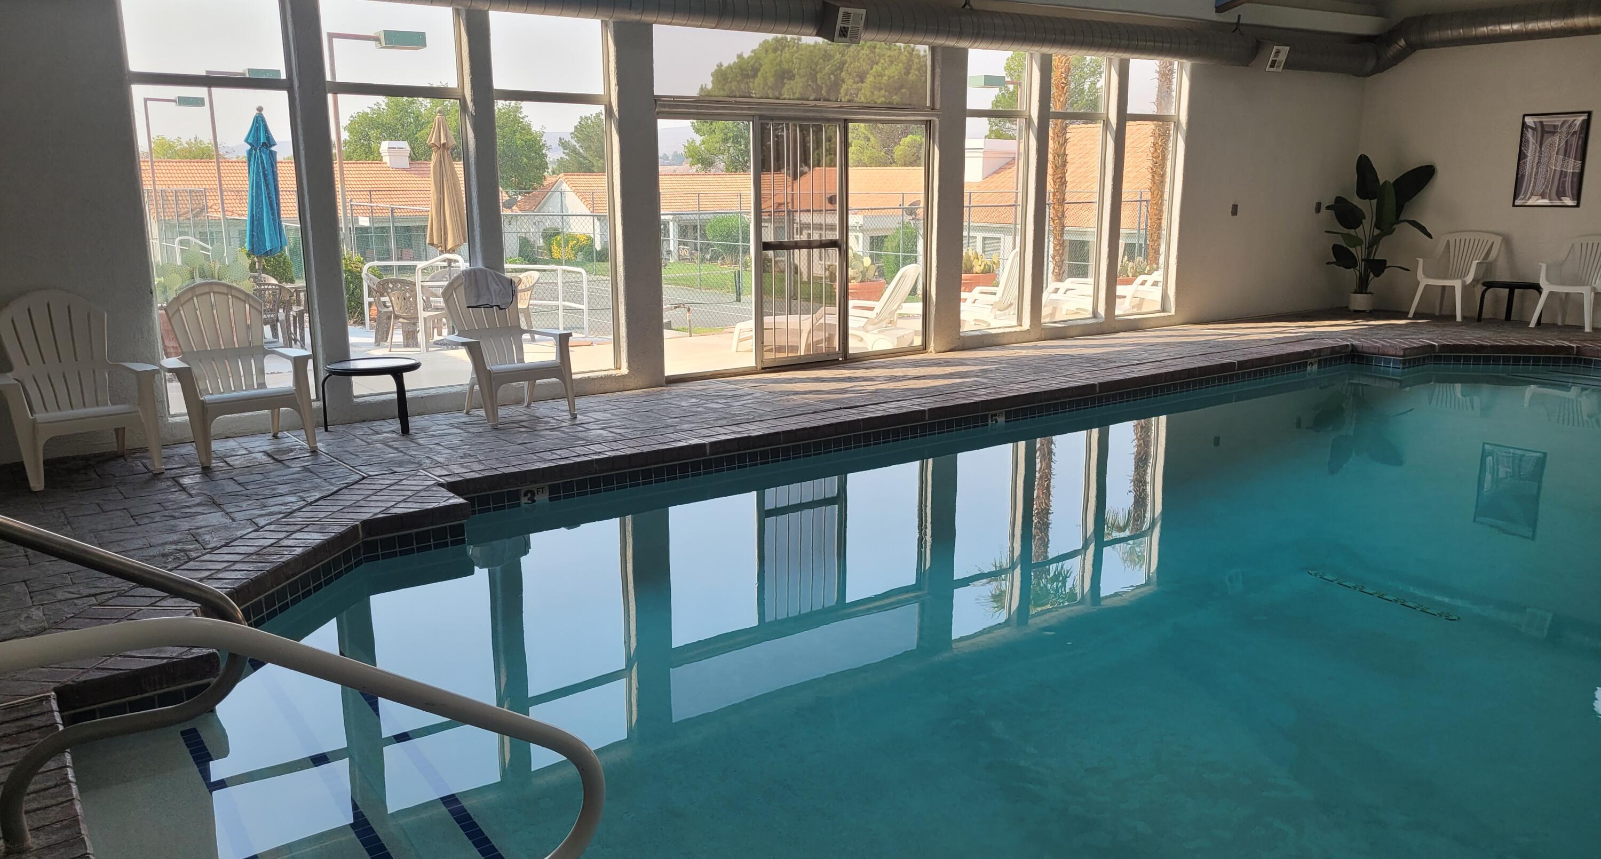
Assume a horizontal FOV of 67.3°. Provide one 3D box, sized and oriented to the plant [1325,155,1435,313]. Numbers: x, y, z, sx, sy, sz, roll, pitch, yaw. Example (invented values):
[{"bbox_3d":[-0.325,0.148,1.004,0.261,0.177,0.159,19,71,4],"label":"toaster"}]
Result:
[{"bbox_3d":[6.434,-2.181,13.447,0.699,1.733,0.942,-9,15,-35],"label":"plant"}]

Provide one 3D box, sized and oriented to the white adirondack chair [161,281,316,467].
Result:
[{"bbox_3d":[-3.194,-0.347,6.787,0.750,0.930,0.780,-10,15,-37],"label":"white adirondack chair"}]

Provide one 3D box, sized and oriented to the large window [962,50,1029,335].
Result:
[{"bbox_3d":[1.696,-2.107,10.647,0.838,2.431,0.110,-9,15,-35],"label":"large window"}]

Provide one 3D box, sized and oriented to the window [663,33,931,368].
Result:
[{"bbox_3d":[-0.002,-1.780,9.450,2.627,2.559,0.130,-9,15,-35],"label":"window"}]

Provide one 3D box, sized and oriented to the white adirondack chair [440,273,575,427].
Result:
[{"bbox_3d":[-1.922,-0.539,7.760,0.760,0.920,0.730,-9,15,-35],"label":"white adirondack chair"}]

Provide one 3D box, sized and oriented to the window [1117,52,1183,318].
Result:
[{"bbox_3d":[3.429,-2.353,11.908,0.882,2.447,0.122,-9,15,-35],"label":"window"}]

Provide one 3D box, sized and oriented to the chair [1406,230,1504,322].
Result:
[{"bbox_3d":[7.003,-1.646,12.887,0.593,0.912,0.623,-9,15,-35],"label":"chair"}]

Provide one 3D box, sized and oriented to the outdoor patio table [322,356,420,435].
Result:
[{"bbox_3d":[-2.607,-0.197,7.370,0.570,0.390,0.570,-9,15,-35],"label":"outdoor patio table"}]

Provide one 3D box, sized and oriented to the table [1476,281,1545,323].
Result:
[{"bbox_3d":[7.381,-1.302,12.501,0.562,0.395,0.562,-9,15,-35],"label":"table"}]

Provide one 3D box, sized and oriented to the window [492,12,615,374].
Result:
[{"bbox_3d":[-1.667,-1.559,8.249,0.889,2.432,0.122,-9,15,-35],"label":"window"}]

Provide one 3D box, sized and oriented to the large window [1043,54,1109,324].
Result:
[{"bbox_3d":[2.541,-2.238,11.249,0.861,2.431,0.110,-9,15,-35],"label":"large window"}]

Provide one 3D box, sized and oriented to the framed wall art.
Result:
[{"bbox_3d":[7.696,-2.756,12.308,0.035,0.930,0.640,-9,15,-35],"label":"framed wall art"}]

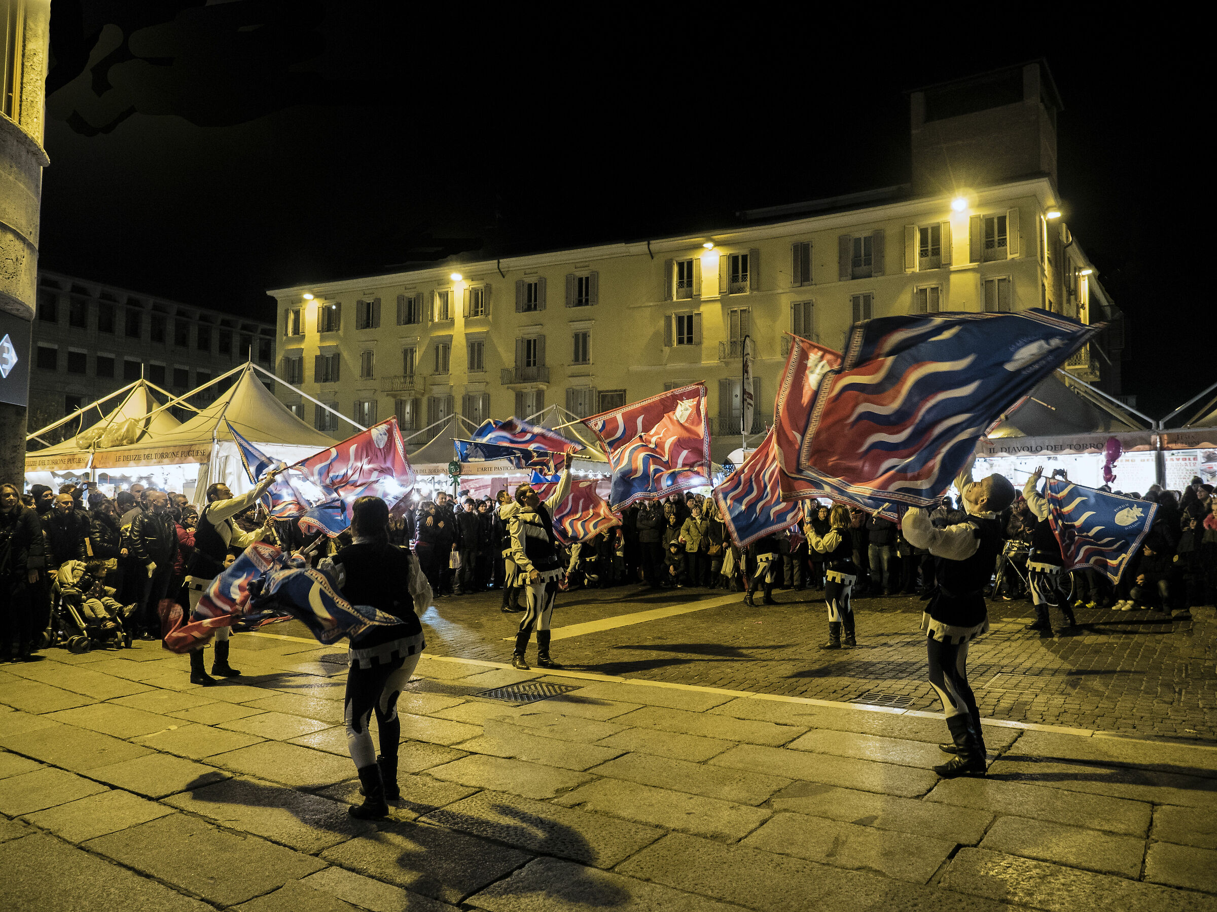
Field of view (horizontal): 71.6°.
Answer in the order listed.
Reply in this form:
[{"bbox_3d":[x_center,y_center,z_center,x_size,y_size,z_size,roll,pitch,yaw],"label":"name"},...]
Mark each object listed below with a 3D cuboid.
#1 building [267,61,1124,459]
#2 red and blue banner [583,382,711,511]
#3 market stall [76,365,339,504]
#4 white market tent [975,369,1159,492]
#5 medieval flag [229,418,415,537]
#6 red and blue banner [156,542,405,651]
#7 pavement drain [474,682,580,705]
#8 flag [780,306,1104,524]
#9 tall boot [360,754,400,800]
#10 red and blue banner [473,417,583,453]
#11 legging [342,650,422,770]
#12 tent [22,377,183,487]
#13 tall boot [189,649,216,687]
[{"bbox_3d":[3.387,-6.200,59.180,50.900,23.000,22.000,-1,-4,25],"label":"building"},{"bbox_3d":[0.416,-0.095,8.900,1.300,1.080,0.350,-16,0,5],"label":"red and blue banner"},{"bbox_3d":[-7.513,0.354,17.464,4.000,4.450,4.000,-2,-4,32],"label":"market stall"},{"bbox_3d":[8.598,0.233,16.918,4.000,4.400,4.000,-1,-4,29],"label":"white market tent"},{"bbox_3d":[-2.650,0.207,7.800,1.550,1.050,0.500,2,-4,-20],"label":"medieval flag"},{"bbox_3d":[-1.664,0.715,4.300,1.120,0.560,0.500,1,-4,-6],"label":"red and blue banner"},{"bbox_3d":[-0.691,2.033,7.194,0.550,0.050,0.790,-2,-4,35],"label":"pavement drain"},{"bbox_3d":[1.915,-0.249,4.850,1.720,1.180,0.600,0,-3,6],"label":"flag"},{"bbox_3d":[-1.228,1.712,4.562,0.235,0.260,0.105,-2,-4,28],"label":"tall boot"},{"bbox_3d":[-0.867,-0.177,8.500,1.200,0.450,0.550,1,-4,-9],"label":"red and blue banner"},{"bbox_3d":[-1.188,1.317,4.420,0.300,0.640,0.340,-3,-5,44],"label":"legging"},{"bbox_3d":[-10.894,0.466,19.600,4.000,4.450,4.000,-2,-4,32],"label":"tent"},{"bbox_3d":[-3.532,1.834,7.350,0.270,0.350,0.120,-1,-4,30],"label":"tall boot"}]

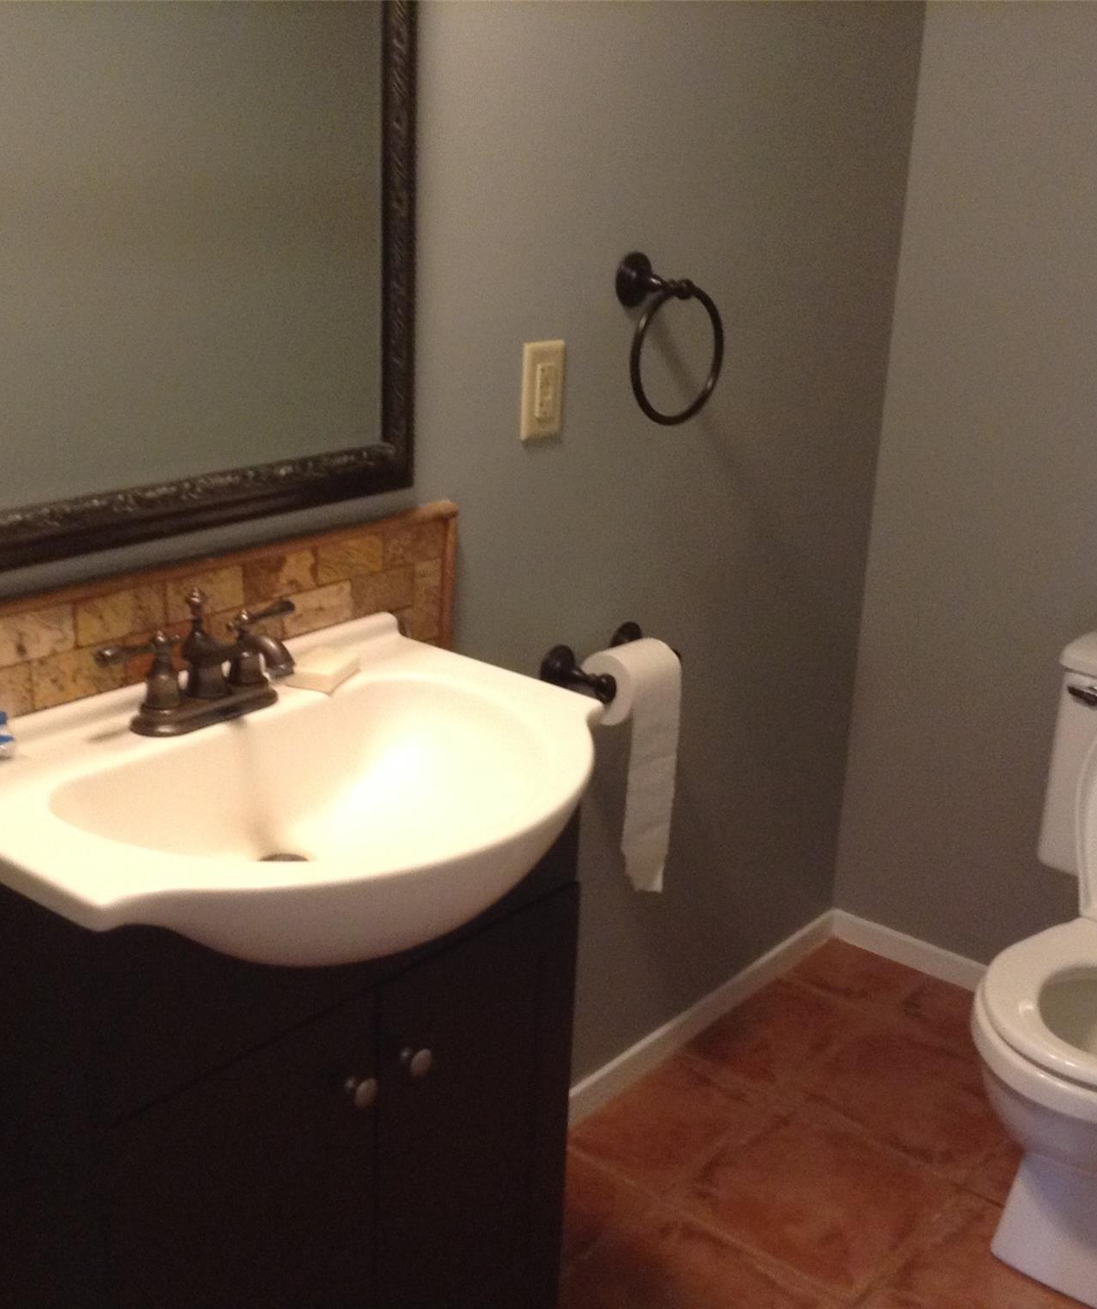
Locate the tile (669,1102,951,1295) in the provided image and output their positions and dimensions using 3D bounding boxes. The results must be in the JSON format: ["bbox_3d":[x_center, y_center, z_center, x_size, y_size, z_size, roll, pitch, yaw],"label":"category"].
[{"bbox_3d":[0.374,0.744,2.300,0.277,0.012,0.303,17,23,37],"label":"tile"}]

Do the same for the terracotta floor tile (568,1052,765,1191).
[{"bbox_3d":[0.182,0.687,2.450,0.200,0.012,0.303,17,23,37],"label":"terracotta floor tile"}]

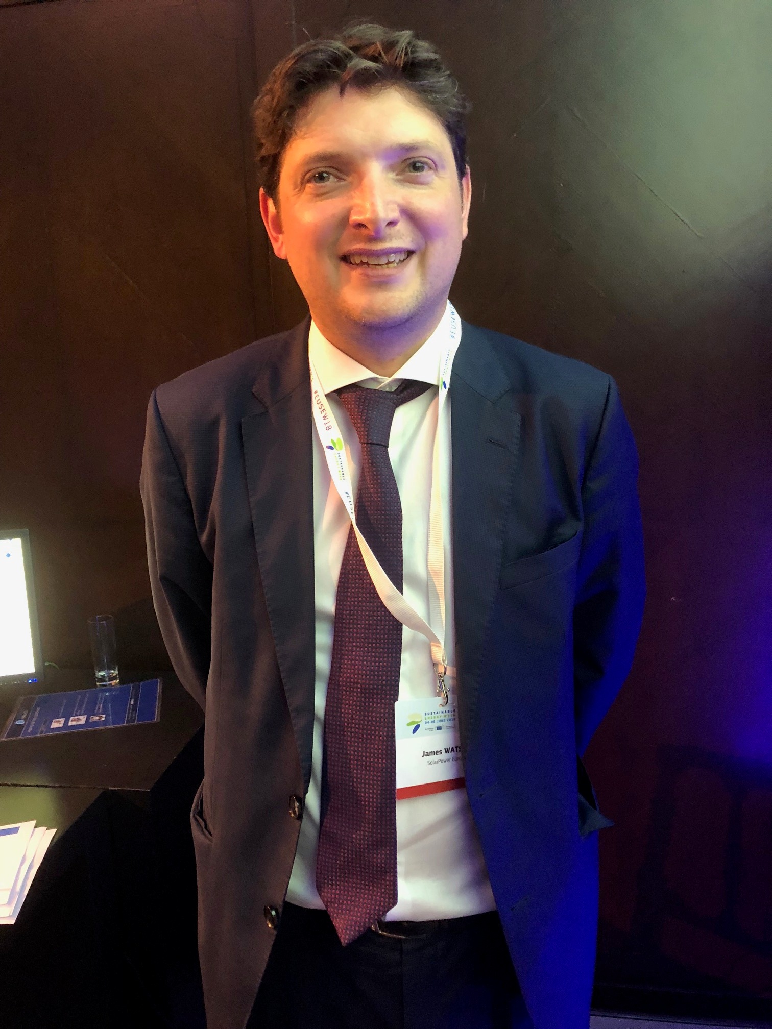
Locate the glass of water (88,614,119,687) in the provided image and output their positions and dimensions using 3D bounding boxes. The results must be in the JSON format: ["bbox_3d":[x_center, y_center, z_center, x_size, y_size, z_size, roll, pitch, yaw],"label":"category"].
[{"bbox_3d":[-0.629,0.305,1.855,0.058,0.150,0.058,-3,11,0],"label":"glass of water"}]

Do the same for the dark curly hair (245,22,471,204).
[{"bbox_3d":[-0.021,-0.309,0.705,0.188,0.175,0.205,-6,11,-4],"label":"dark curly hair"}]

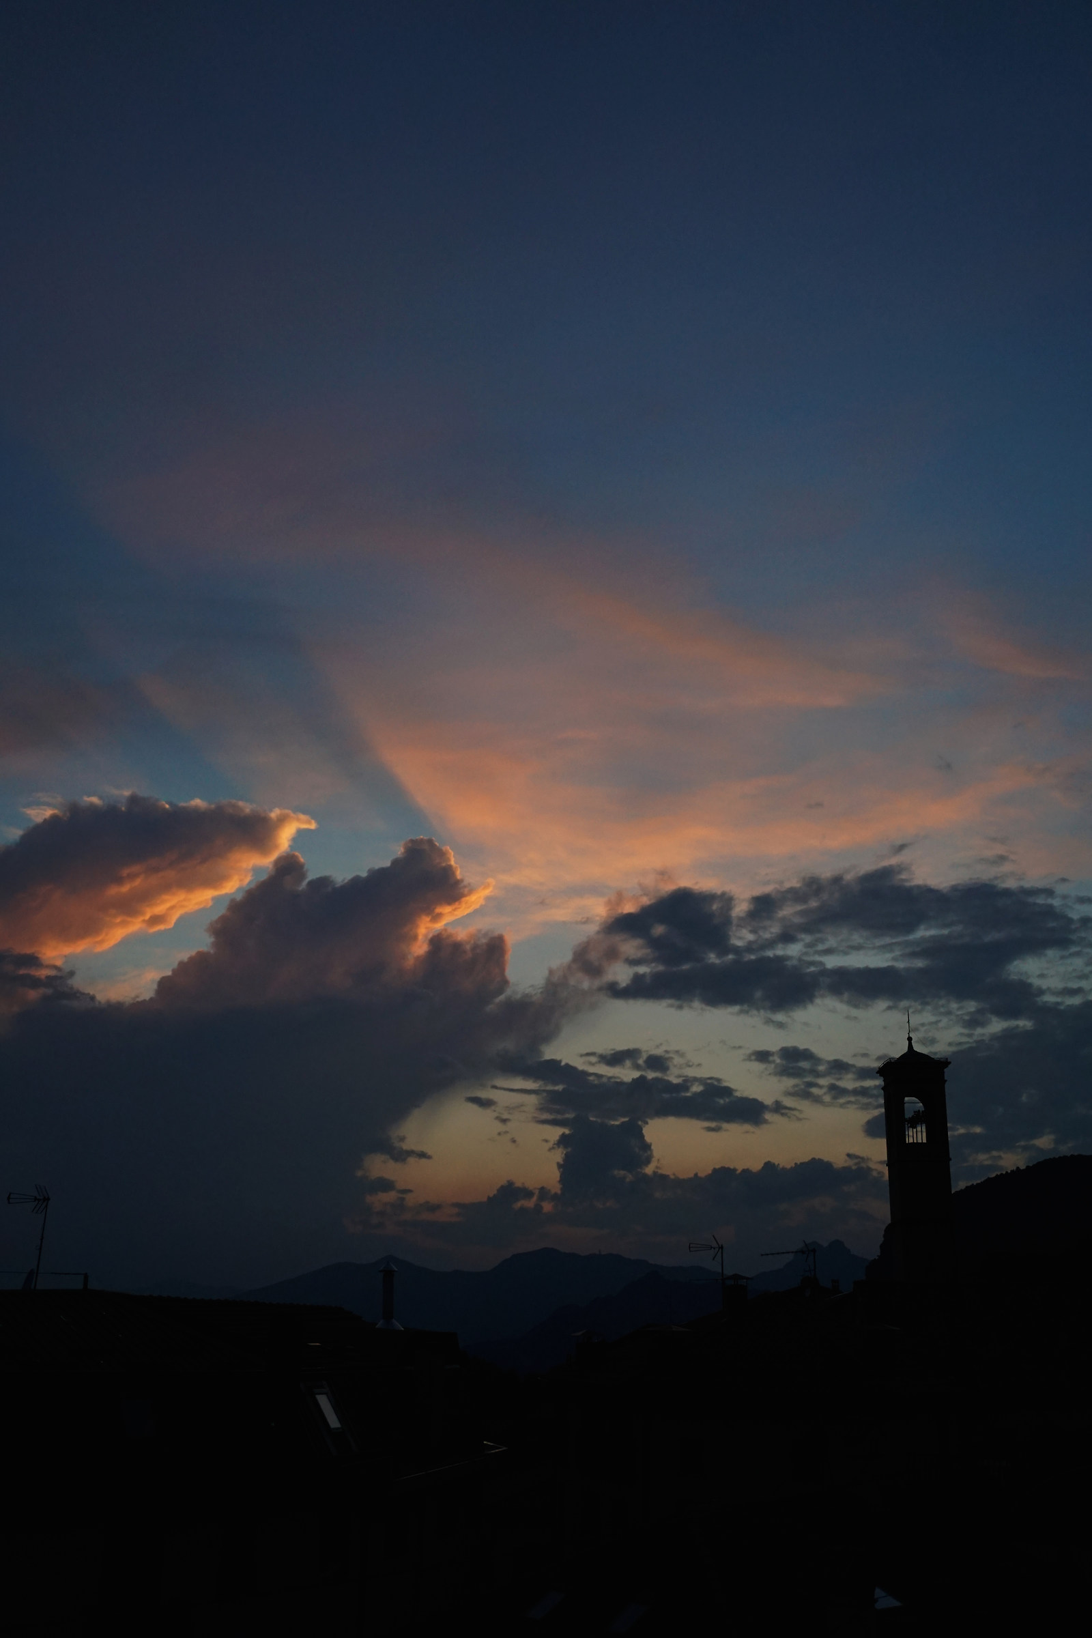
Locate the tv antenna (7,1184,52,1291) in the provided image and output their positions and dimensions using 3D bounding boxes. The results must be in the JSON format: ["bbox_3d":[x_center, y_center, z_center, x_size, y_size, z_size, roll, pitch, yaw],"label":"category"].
[{"bbox_3d":[-11.999,9.723,38.000,0.900,2.362,0.500,-4,-17,12],"label":"tv antenna"}]

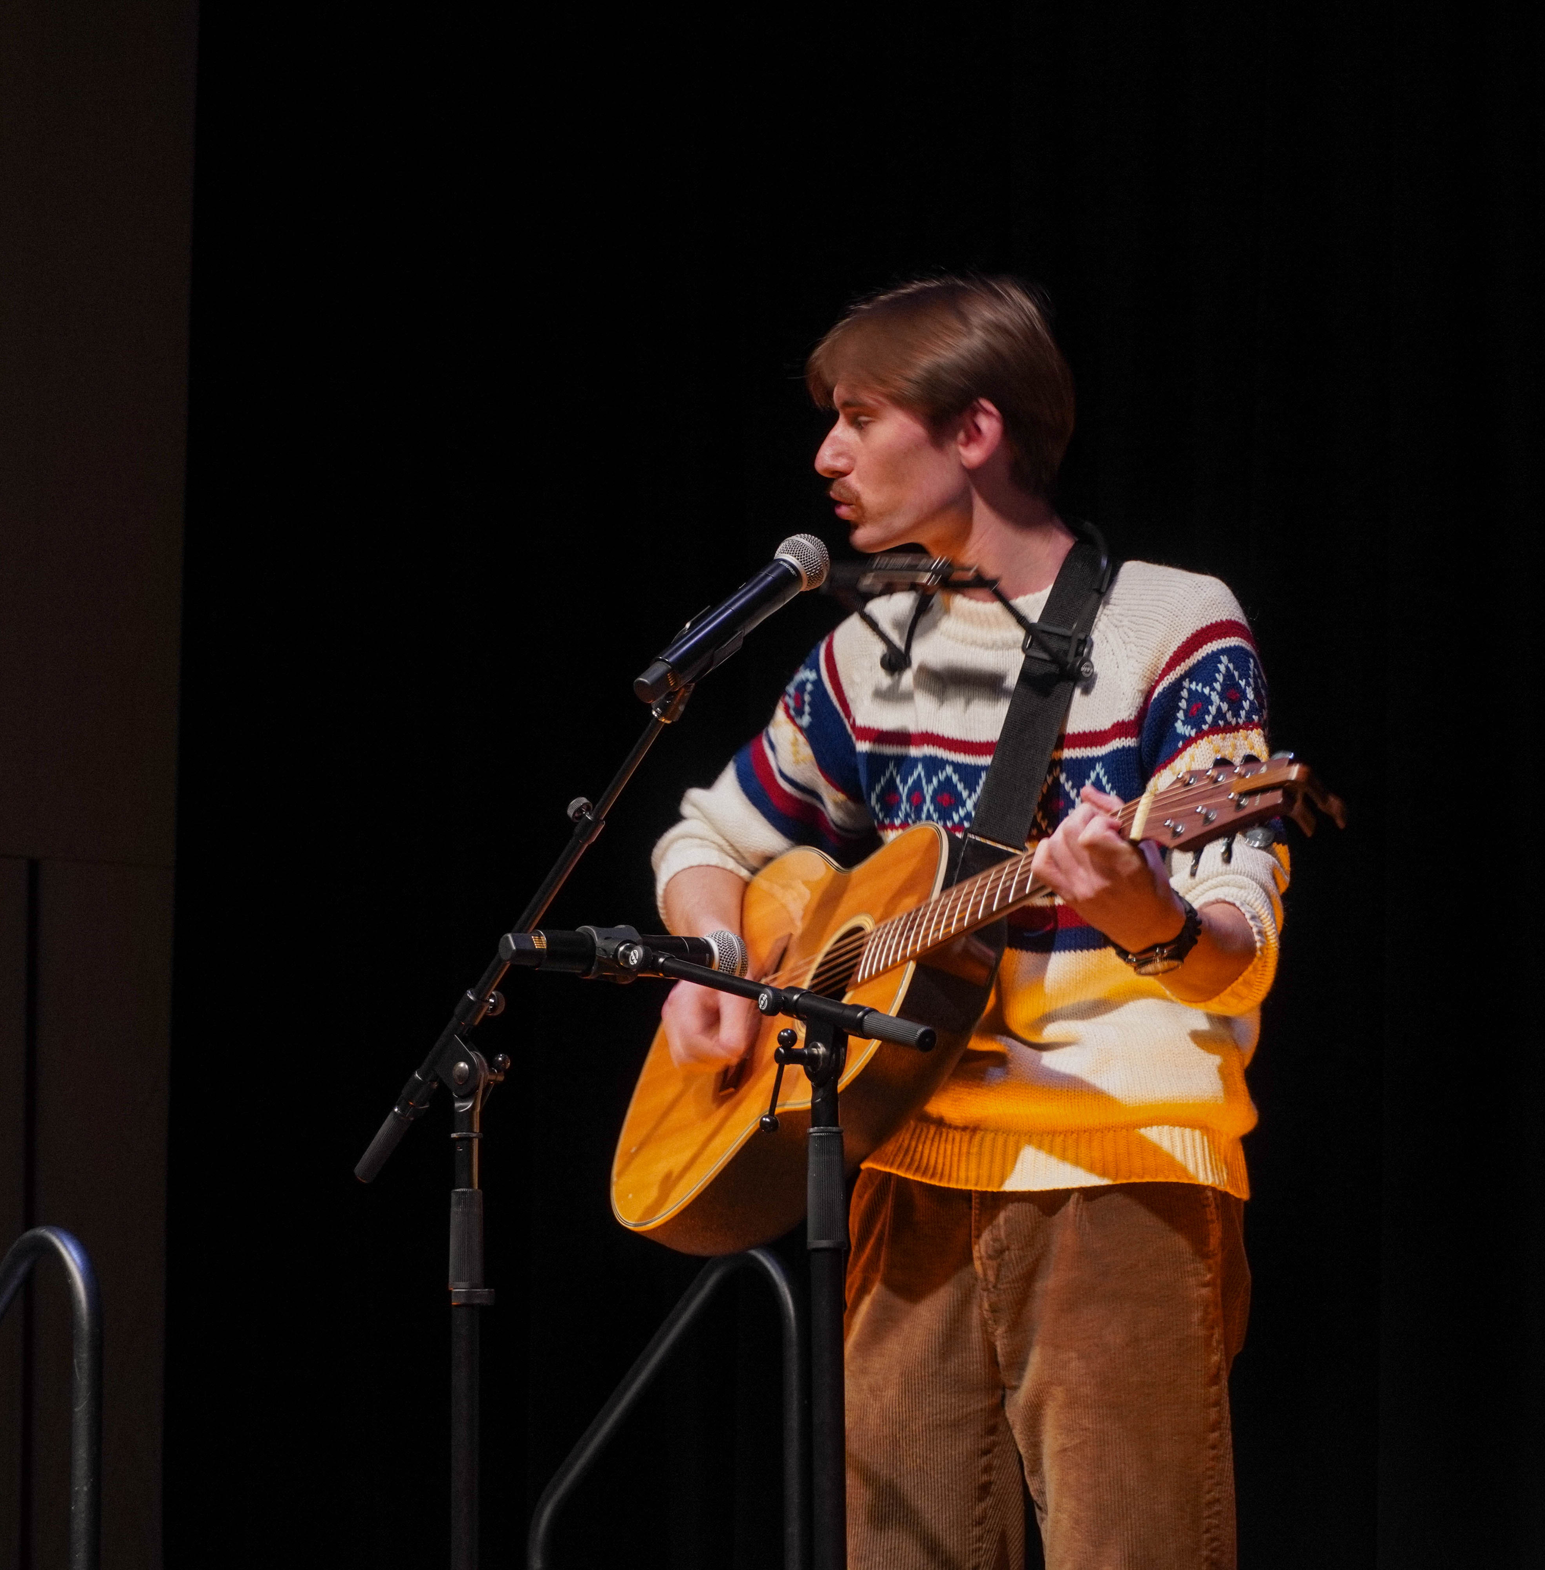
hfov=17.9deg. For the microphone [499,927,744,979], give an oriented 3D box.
[{"bbox_3d":[-0.122,0.142,4.094,0.252,0.052,0.052,6,-10,-41],"label":"microphone"}]

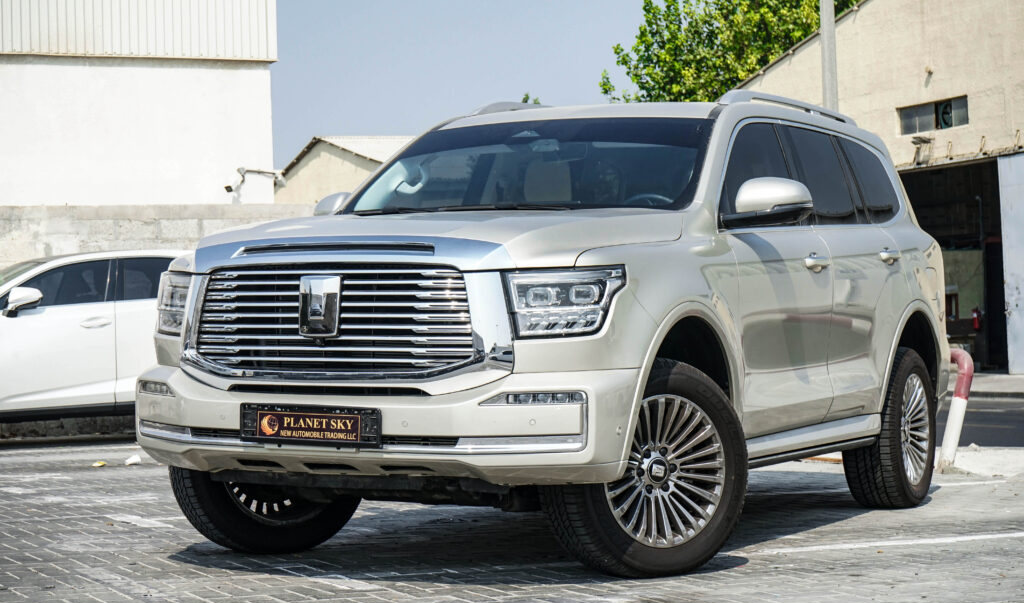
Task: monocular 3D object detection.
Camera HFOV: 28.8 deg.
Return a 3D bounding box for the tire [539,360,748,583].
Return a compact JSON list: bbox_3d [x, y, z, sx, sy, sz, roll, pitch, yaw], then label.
[{"bbox_3d":[0.476,0.593,7.115,0.775,0.775,0.270,0,0,-33],"label":"tire"}]

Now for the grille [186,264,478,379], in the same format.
[{"bbox_3d":[-0.628,0.063,6.782,1.110,0.385,0.110,0,0,28],"label":"grille"}]

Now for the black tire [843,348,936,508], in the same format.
[{"bbox_3d":[1.805,0.604,9.528,0.270,0.770,0.770,0,0,27],"label":"black tire"}]

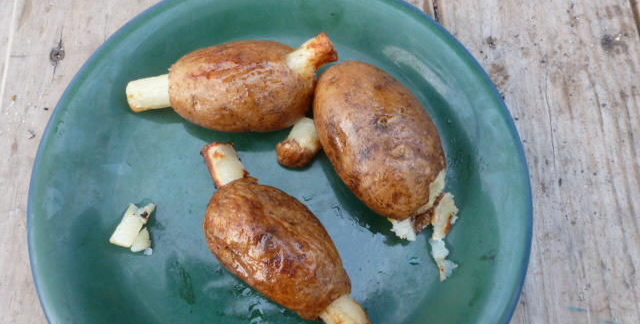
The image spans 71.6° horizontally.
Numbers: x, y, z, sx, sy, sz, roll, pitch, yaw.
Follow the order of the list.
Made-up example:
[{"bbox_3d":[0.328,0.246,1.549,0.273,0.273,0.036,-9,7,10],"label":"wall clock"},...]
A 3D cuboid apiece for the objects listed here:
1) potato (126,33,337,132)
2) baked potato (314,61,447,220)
[{"bbox_3d":[-0.046,-0.041,0.242,0.118,0.048,0.053,-7,74,-4],"label":"potato"},{"bbox_3d":[0.032,-0.012,0.235,0.056,0.049,0.097,-29,77,-10],"label":"baked potato"}]

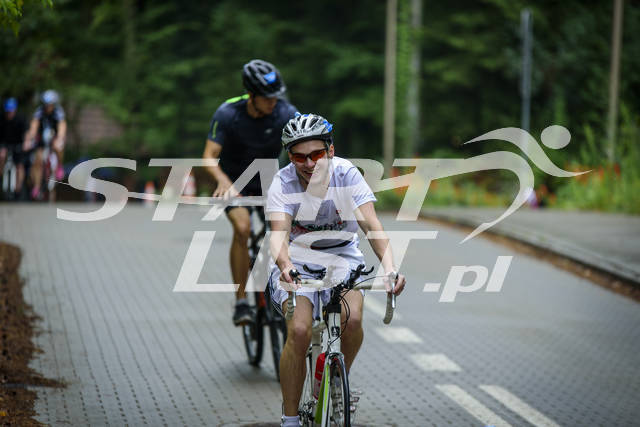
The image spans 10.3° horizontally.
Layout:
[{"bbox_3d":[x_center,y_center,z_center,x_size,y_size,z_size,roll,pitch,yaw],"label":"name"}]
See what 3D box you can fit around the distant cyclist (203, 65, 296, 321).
[{"bbox_3d":[-0.352,-0.122,20.700,0.630,1.540,0.950,0,3,-10],"label":"distant cyclist"}]

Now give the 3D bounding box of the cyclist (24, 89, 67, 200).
[{"bbox_3d":[-3.628,-0.919,47.000,0.540,1.460,0.950,0,3,-8],"label":"cyclist"}]

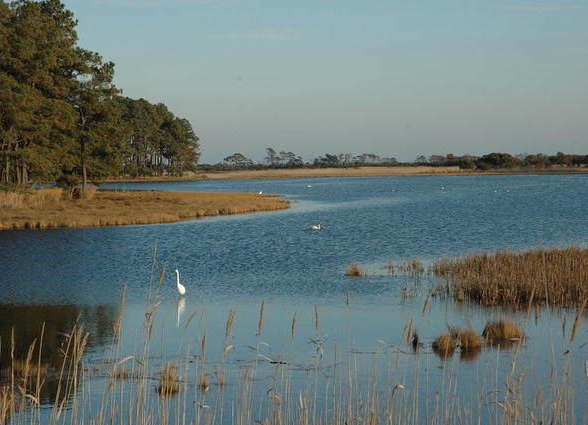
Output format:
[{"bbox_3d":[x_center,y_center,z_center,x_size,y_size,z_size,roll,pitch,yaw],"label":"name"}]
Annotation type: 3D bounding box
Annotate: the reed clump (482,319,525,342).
[{"bbox_3d":[4.277,2.375,35.150,0.840,0.430,0.680,0,2,0],"label":"reed clump"}]

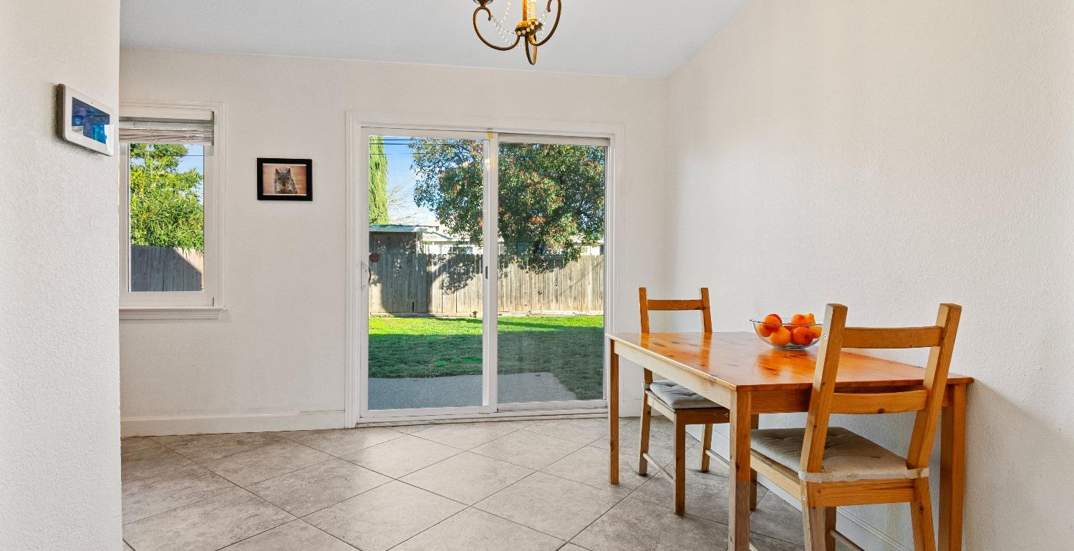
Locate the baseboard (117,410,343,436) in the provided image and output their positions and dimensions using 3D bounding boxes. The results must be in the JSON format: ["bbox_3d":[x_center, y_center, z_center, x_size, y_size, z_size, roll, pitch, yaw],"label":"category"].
[{"bbox_3d":[-2.016,0.986,3.191,1.415,0.125,0.015,0,0,-7],"label":"baseboard"}]

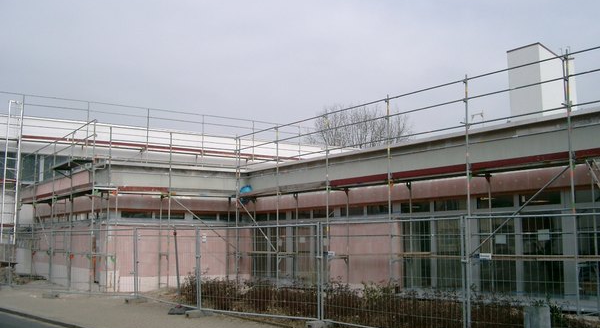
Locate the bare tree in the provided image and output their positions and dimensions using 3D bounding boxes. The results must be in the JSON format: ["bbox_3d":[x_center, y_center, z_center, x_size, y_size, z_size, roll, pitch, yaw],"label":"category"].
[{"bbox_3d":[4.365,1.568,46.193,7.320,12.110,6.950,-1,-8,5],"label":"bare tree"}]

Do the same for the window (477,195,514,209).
[{"bbox_3d":[4.928,0.953,16.105,0.100,0.320,1.078,6,-10,-38],"label":"window"}]

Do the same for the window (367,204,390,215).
[{"bbox_3d":[2.401,1.384,19.319,0.100,0.324,1.053,6,-10,-38],"label":"window"}]

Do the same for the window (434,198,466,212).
[{"bbox_3d":[4.055,1.106,17.215,0.100,0.329,1.081,6,-10,-38],"label":"window"}]

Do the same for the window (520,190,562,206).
[{"bbox_3d":[5.683,0.822,15.145,0.100,0.325,1.068,6,-10,-38],"label":"window"}]

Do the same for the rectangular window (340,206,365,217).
[{"bbox_3d":[1.683,1.503,20.232,0.100,0.322,1.087,6,-10,-38],"label":"rectangular window"}]

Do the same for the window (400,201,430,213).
[{"bbox_3d":[3.292,1.237,18.184,0.100,0.320,1.088,6,-10,-38],"label":"window"}]

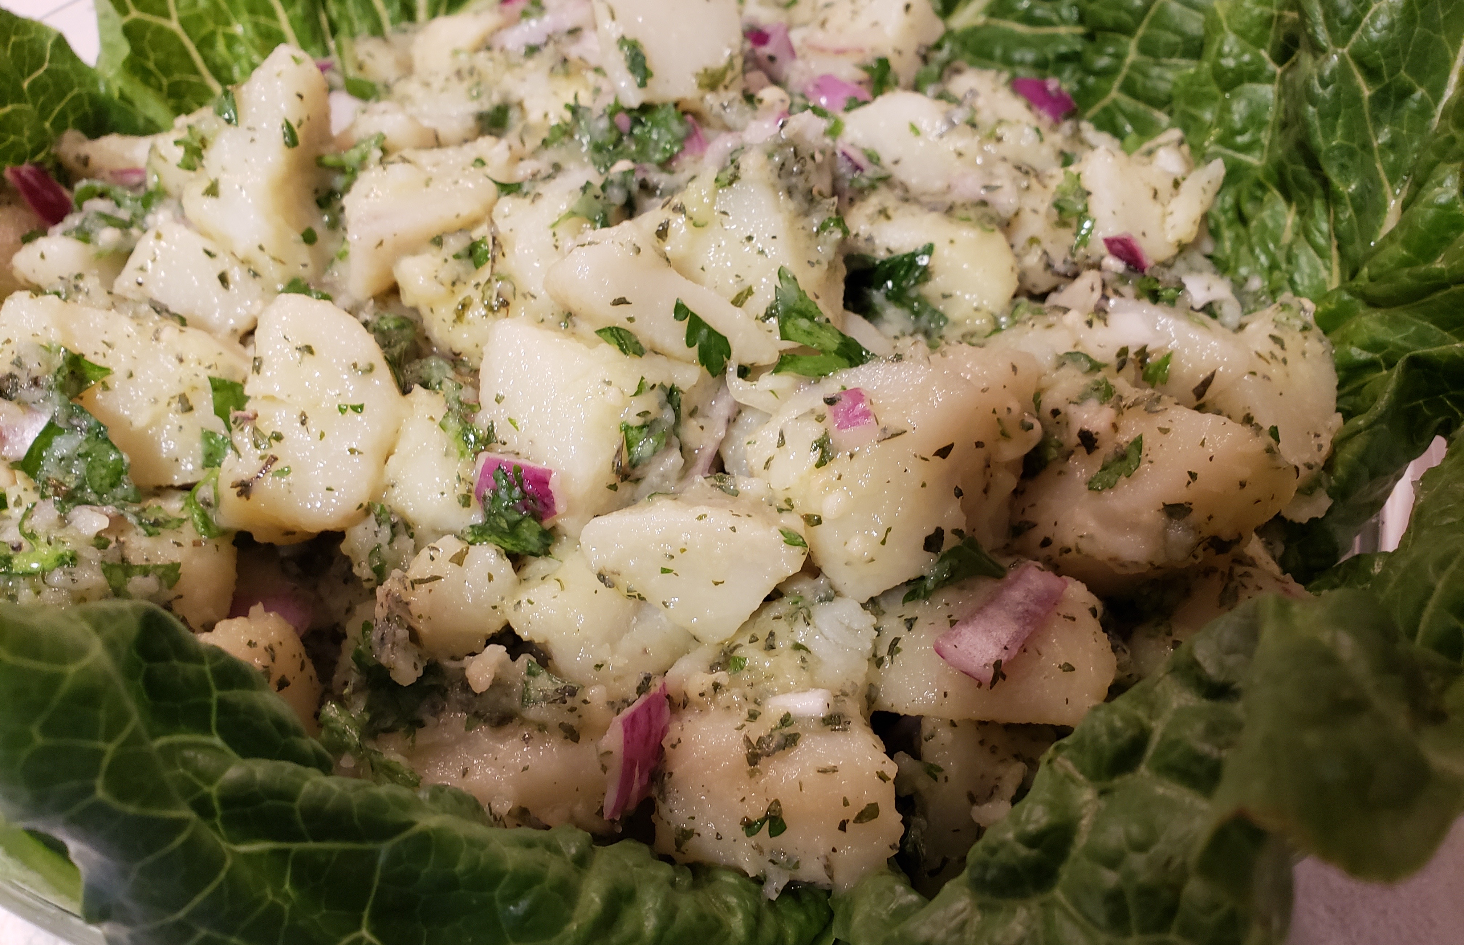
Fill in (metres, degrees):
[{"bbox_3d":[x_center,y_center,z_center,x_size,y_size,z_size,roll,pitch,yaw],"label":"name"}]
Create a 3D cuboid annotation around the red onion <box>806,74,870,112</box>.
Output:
[{"bbox_3d":[0.031,-0.110,0.320,0.018,0.007,0.013,-5,73,-2],"label":"red onion"}]

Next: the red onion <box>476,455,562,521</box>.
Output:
[{"bbox_3d":[-0.044,0.003,0.226,0.017,0.007,0.015,11,84,0],"label":"red onion"}]

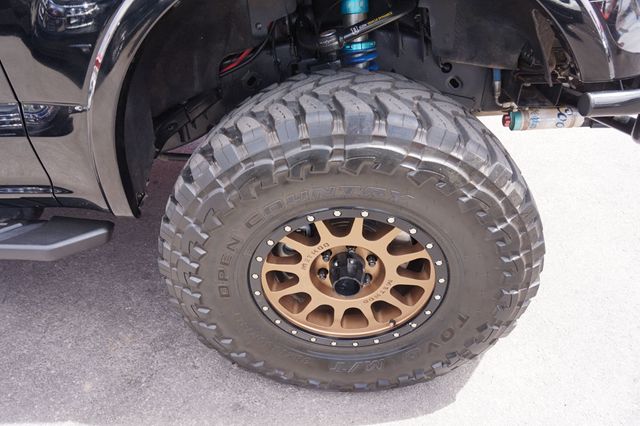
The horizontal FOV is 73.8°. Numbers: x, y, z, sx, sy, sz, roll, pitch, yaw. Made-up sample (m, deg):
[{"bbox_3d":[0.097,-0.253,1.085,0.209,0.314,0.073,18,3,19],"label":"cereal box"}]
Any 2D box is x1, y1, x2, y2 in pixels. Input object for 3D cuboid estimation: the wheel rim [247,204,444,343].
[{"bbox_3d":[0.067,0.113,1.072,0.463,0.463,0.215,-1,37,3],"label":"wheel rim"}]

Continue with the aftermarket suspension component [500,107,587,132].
[{"bbox_3d":[0.686,-0.290,1.310,0.235,0.064,0.064,-2,37,10],"label":"aftermarket suspension component"}]

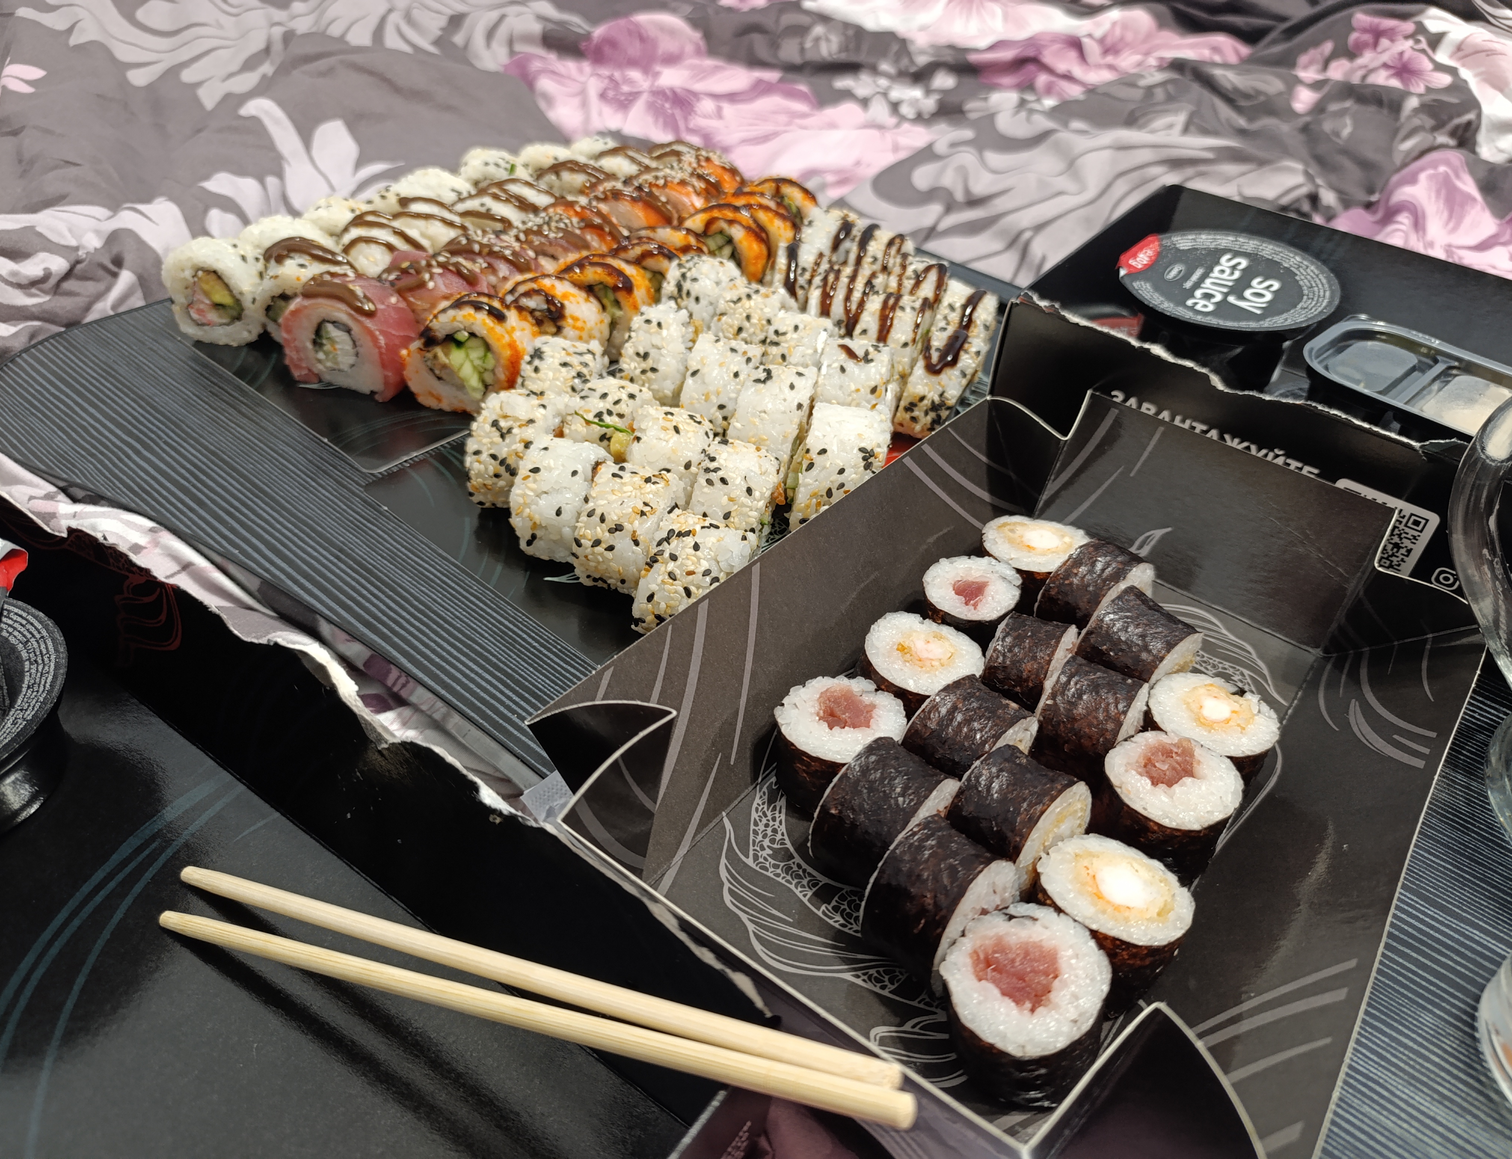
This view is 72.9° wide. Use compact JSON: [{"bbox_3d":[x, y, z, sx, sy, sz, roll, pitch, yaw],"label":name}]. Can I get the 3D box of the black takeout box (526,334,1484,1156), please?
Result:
[{"bbox_3d":[0.082,0.030,0.271,0.164,0.042,0.253,27,43,28],"label":"black takeout box"}]

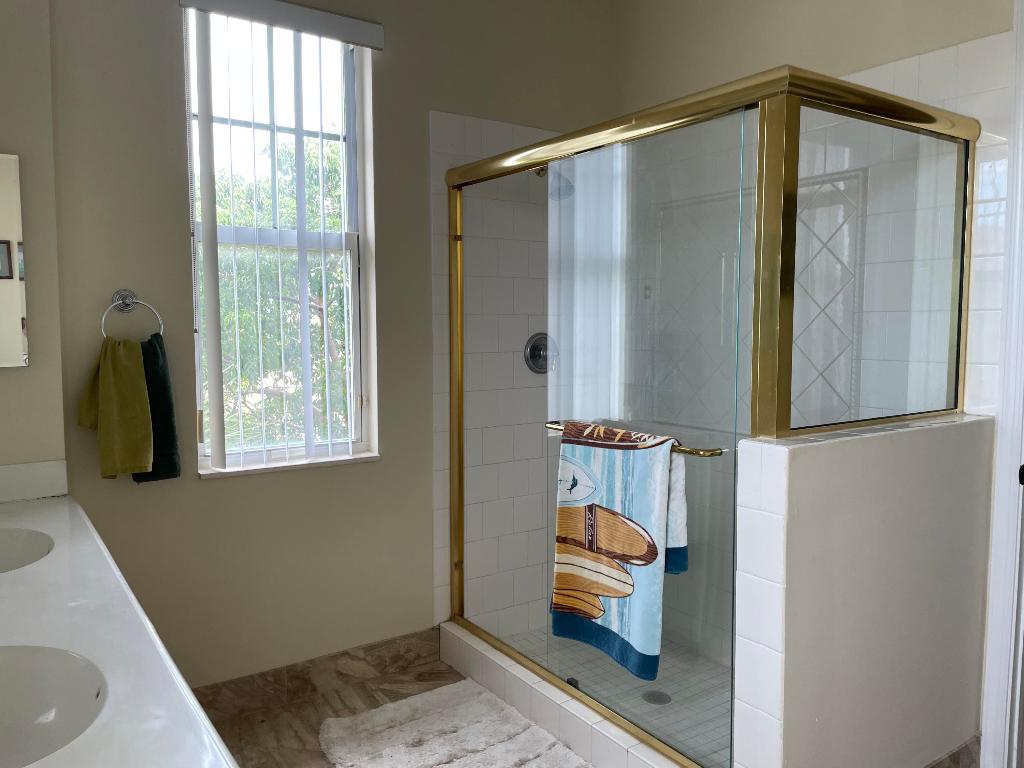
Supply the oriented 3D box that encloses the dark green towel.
[{"bbox_3d":[-1.107,0.072,2.380,0.143,0.463,0.080,-3,5,-35],"label":"dark green towel"}]

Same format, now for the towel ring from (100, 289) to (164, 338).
[{"bbox_3d":[-1.157,-0.189,2.342,0.171,0.198,0.065,-3,5,-35],"label":"towel ring"}]

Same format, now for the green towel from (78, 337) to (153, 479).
[{"bbox_3d":[-1.194,0.070,2.313,0.196,0.427,0.090,-3,5,-35],"label":"green towel"}]

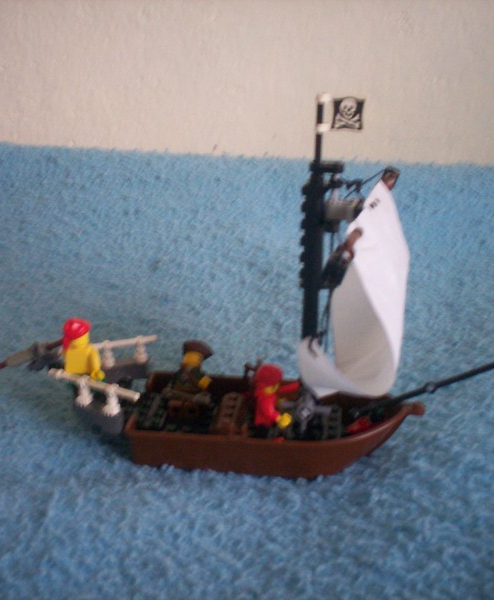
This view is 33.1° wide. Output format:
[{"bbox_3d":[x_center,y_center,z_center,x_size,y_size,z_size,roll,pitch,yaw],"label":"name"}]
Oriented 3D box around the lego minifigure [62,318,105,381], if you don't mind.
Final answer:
[{"bbox_3d":[-0.081,0.031,0.411,0.025,0.041,0.016,17,27,36],"label":"lego minifigure"}]

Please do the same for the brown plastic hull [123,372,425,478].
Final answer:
[{"bbox_3d":[0.016,0.061,0.416,0.144,0.030,0.064,3,22,5],"label":"brown plastic hull"}]

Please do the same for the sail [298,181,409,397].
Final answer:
[{"bbox_3d":[0.053,-0.004,0.391,0.046,0.092,0.076,7,22,16],"label":"sail"}]

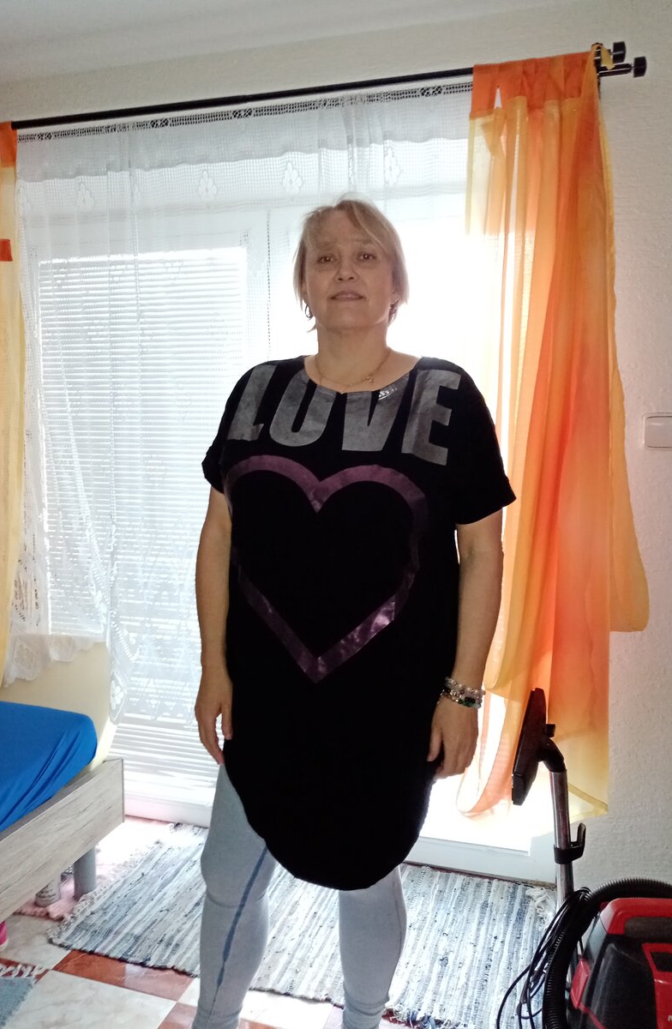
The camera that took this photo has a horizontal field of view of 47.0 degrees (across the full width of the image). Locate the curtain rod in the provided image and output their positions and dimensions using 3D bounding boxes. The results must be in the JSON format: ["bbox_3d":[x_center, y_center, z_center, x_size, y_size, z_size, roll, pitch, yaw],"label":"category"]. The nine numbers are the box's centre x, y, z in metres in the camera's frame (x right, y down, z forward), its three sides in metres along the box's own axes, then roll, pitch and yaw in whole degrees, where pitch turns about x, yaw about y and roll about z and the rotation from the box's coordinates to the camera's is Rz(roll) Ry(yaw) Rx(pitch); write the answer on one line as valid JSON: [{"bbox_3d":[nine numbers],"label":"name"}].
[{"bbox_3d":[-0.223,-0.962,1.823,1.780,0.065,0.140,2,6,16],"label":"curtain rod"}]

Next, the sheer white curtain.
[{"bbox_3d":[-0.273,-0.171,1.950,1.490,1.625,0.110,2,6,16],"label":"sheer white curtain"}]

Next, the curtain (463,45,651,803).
[{"bbox_3d":[0.487,-0.124,1.692,0.395,1.675,0.150,2,6,16],"label":"curtain"}]

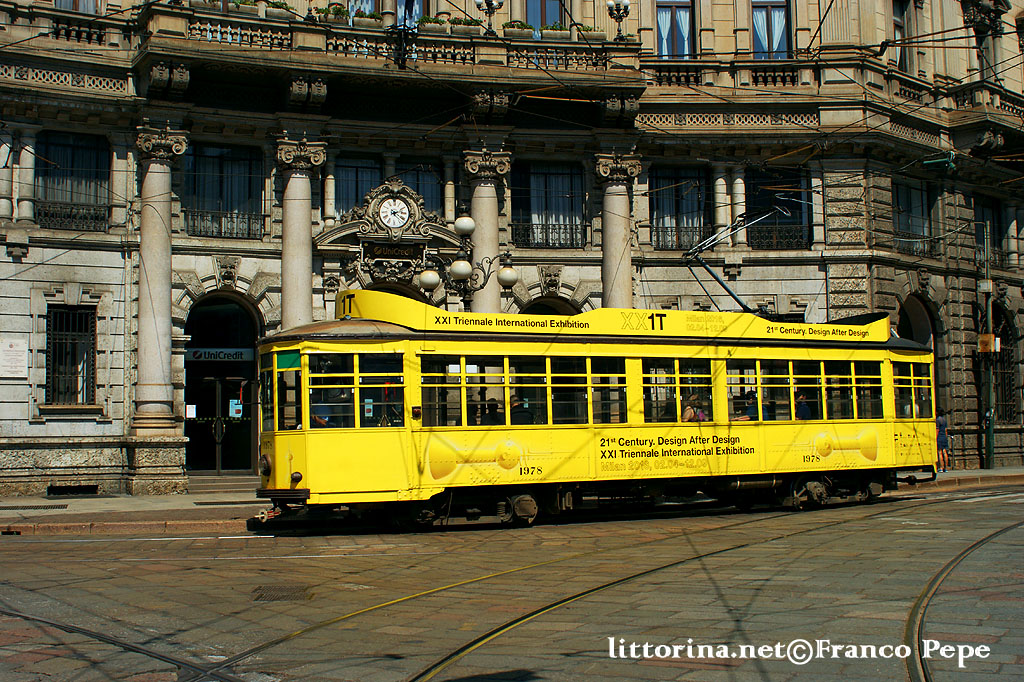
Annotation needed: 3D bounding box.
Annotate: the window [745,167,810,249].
[{"bbox_3d":[6.813,-3.413,30.700,1.712,2.157,0.300,-1,-5,-2],"label":"window"}]

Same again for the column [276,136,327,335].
[{"bbox_3d":[-4.953,-1.231,27.900,1.040,6.678,1.040,1,-5,-20],"label":"column"}]

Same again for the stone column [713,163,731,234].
[{"bbox_3d":[5.642,-3.703,32.160,0.440,2.140,0.440,-1,-5,-2],"label":"stone column"}]

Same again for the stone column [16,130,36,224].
[{"bbox_3d":[-11.127,-3.747,27.368,0.440,2.150,0.440,1,-5,-26],"label":"stone column"}]

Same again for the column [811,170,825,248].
[{"bbox_3d":[8.496,-3.665,33.131,0.405,2.271,0.350,-1,-4,-1],"label":"column"}]

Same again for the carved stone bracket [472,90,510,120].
[{"bbox_3d":[-0.530,-5.913,30.115,0.950,0.650,0.750,0,-4,-13],"label":"carved stone bracket"}]

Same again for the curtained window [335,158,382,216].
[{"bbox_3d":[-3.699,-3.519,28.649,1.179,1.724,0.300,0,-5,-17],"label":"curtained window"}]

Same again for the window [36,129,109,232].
[{"bbox_3d":[-10.331,-3.773,28.072,1.660,2.330,0.300,1,-5,-26],"label":"window"}]

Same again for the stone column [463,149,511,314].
[{"bbox_3d":[-0.702,-1.243,30.904,1.170,7.090,1.170,0,-4,-13],"label":"stone column"}]

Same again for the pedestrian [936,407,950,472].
[{"bbox_3d":[11.421,2.615,31.700,0.460,1.746,0.330,-4,-6,33],"label":"pedestrian"}]

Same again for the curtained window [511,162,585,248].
[{"bbox_3d":[0.963,-3.679,32.216,2.035,2.415,0.250,0,-4,-10],"label":"curtained window"}]

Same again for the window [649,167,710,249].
[{"bbox_3d":[4.269,-3.390,30.500,1.600,2.143,0.300,-1,-5,-4],"label":"window"}]

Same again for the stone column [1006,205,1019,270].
[{"bbox_3d":[15.624,-3.262,37.278,0.380,2.020,0.380,3,-6,-41],"label":"stone column"}]

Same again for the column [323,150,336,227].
[{"bbox_3d":[-4.671,-3.855,30.567,0.359,1.970,0.360,0,-4,-18],"label":"column"}]

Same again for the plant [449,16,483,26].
[{"bbox_3d":[-1.178,-8.094,30.253,0.860,0.250,0.330,0,-5,-10],"label":"plant"}]

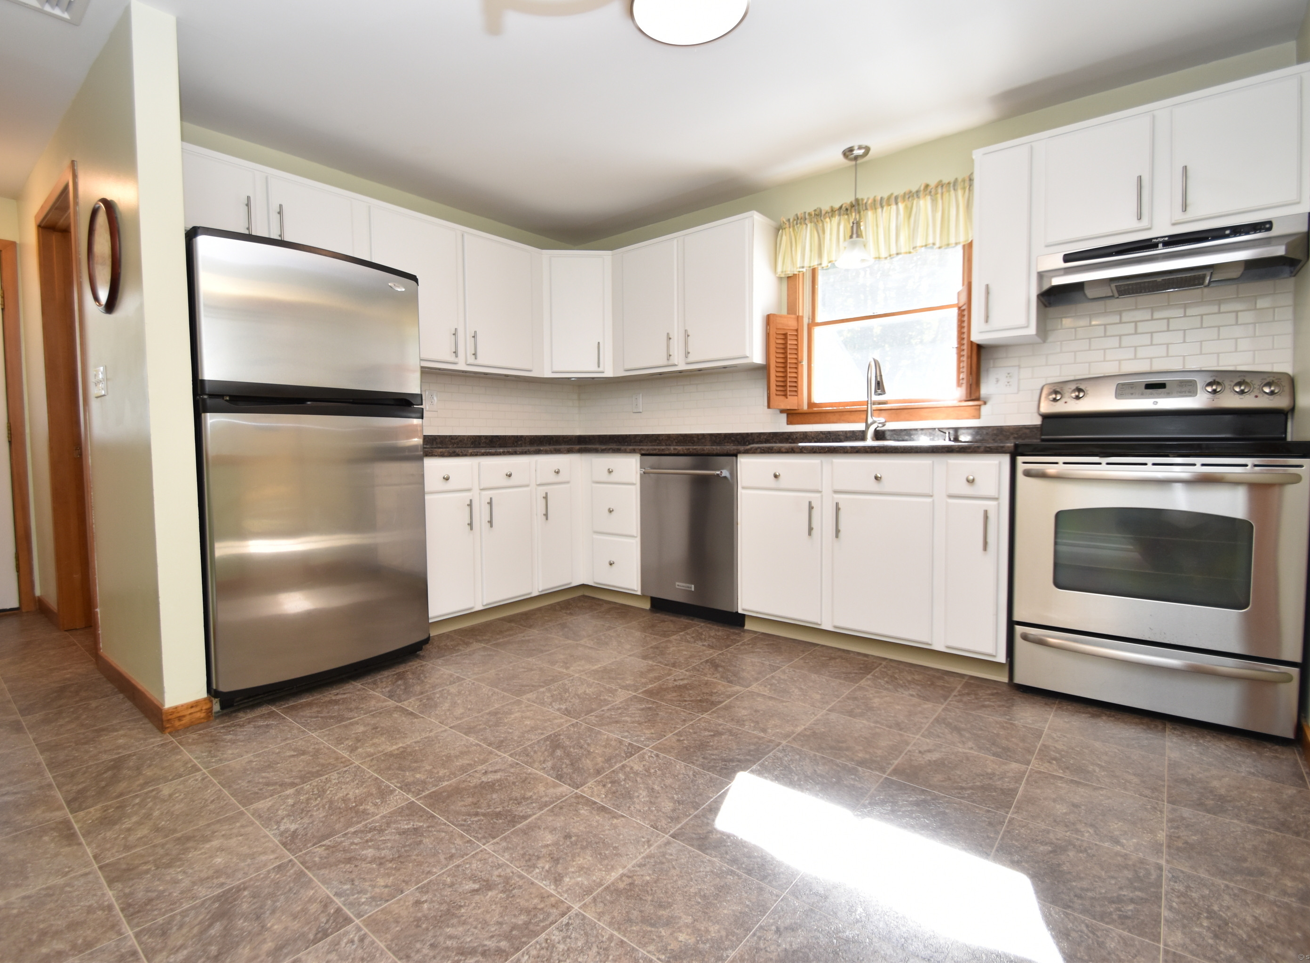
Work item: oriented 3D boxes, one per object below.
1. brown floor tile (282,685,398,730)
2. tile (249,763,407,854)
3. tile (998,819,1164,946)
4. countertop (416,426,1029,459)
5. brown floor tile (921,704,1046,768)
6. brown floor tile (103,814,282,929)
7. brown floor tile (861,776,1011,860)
[{"bbox_3d":[-1.148,0.816,2.172,0.312,0.010,0.300,2,4,38],"label":"brown floor tile"},{"bbox_3d":[-0.840,0.837,1.552,0.301,0.010,0.295,2,4,39],"label":"tile"},{"bbox_3d":[0.894,0.831,1.271,0.298,0.010,0.298,2,3,38],"label":"tile"},{"bbox_3d":[0.056,-0.193,2.972,2.908,0.139,1.724,1,3,38],"label":"countertop"},{"bbox_3d":[1.029,0.803,1.920,0.301,0.010,0.297,2,3,38],"label":"brown floor tile"},{"bbox_3d":[-0.997,0.830,1.307,0.297,0.010,0.291,2,3,38],"label":"brown floor tile"},{"bbox_3d":[0.662,0.833,1.473,0.300,0.010,0.293,2,4,39],"label":"brown floor tile"}]

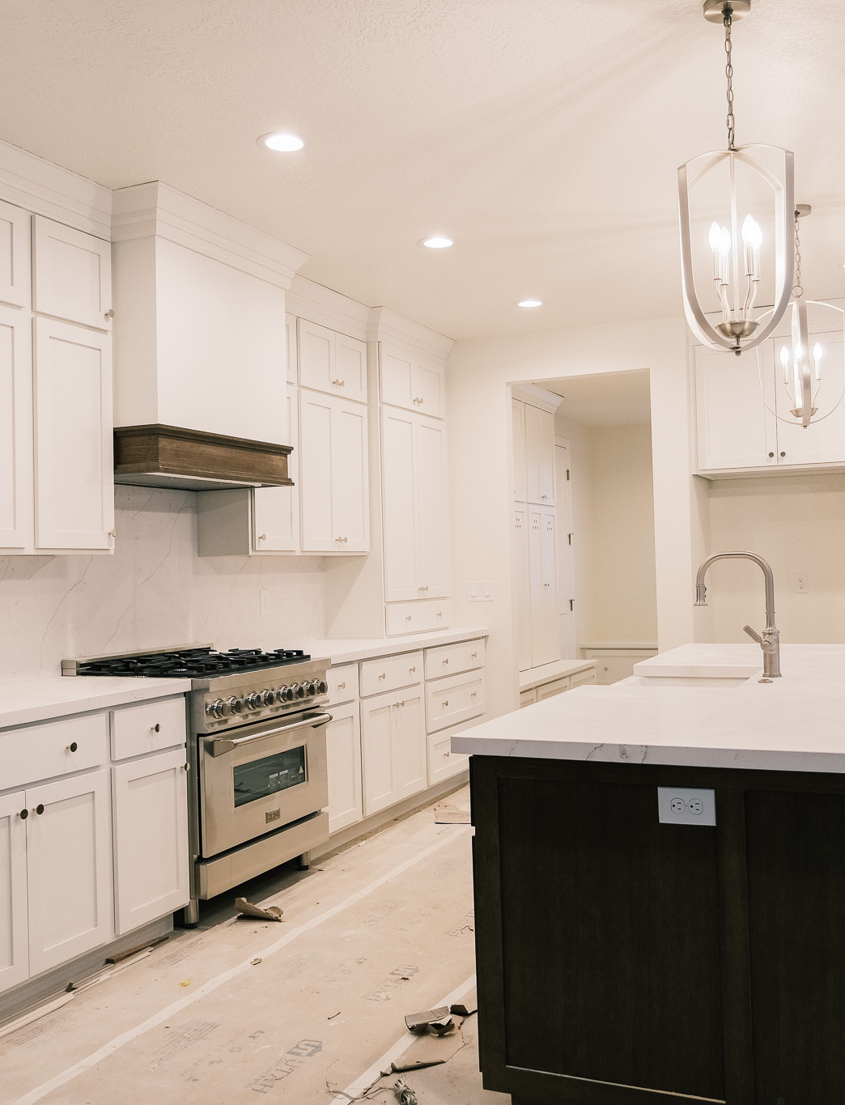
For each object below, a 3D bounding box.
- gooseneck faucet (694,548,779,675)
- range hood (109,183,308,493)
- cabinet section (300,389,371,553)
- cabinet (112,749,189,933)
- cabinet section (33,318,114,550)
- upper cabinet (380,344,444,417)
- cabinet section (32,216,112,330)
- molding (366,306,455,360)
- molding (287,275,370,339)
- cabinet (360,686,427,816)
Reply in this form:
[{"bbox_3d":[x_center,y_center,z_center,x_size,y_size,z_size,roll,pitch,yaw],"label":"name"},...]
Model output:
[{"bbox_3d":[1.060,0.207,3.588,0.280,0.422,0.095,-2,-1,25],"label":"gooseneck faucet"},{"bbox_3d":[-1.004,-0.821,4.473,0.622,1.062,1.077,-2,-1,25],"label":"range hood"},{"bbox_3d":[-0.604,-0.404,5.679,0.319,0.824,0.719,-2,-1,25],"label":"cabinet section"},{"bbox_3d":[-1.179,0.997,3.787,0.550,0.563,0.390,-2,-1,25],"label":"cabinet"},{"bbox_3d":[-1.393,-0.412,3.890,0.330,0.825,0.392,-2,-1,25],"label":"cabinet section"},{"bbox_3d":[-0.233,-1.005,6.441,0.395,0.353,0.907,-2,-1,25],"label":"upper cabinet"},{"bbox_3d":[-1.397,-0.996,3.898,0.310,0.345,0.387,-2,-1,25],"label":"cabinet section"},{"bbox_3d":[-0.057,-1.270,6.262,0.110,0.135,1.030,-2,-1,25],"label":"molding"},{"bbox_3d":[-0.539,-1.265,5.398,0.104,0.167,1.125,-2,-1,25],"label":"molding"},{"bbox_3d":[-0.380,1.004,5.512,0.550,0.563,0.727,-2,-1,25],"label":"cabinet"}]

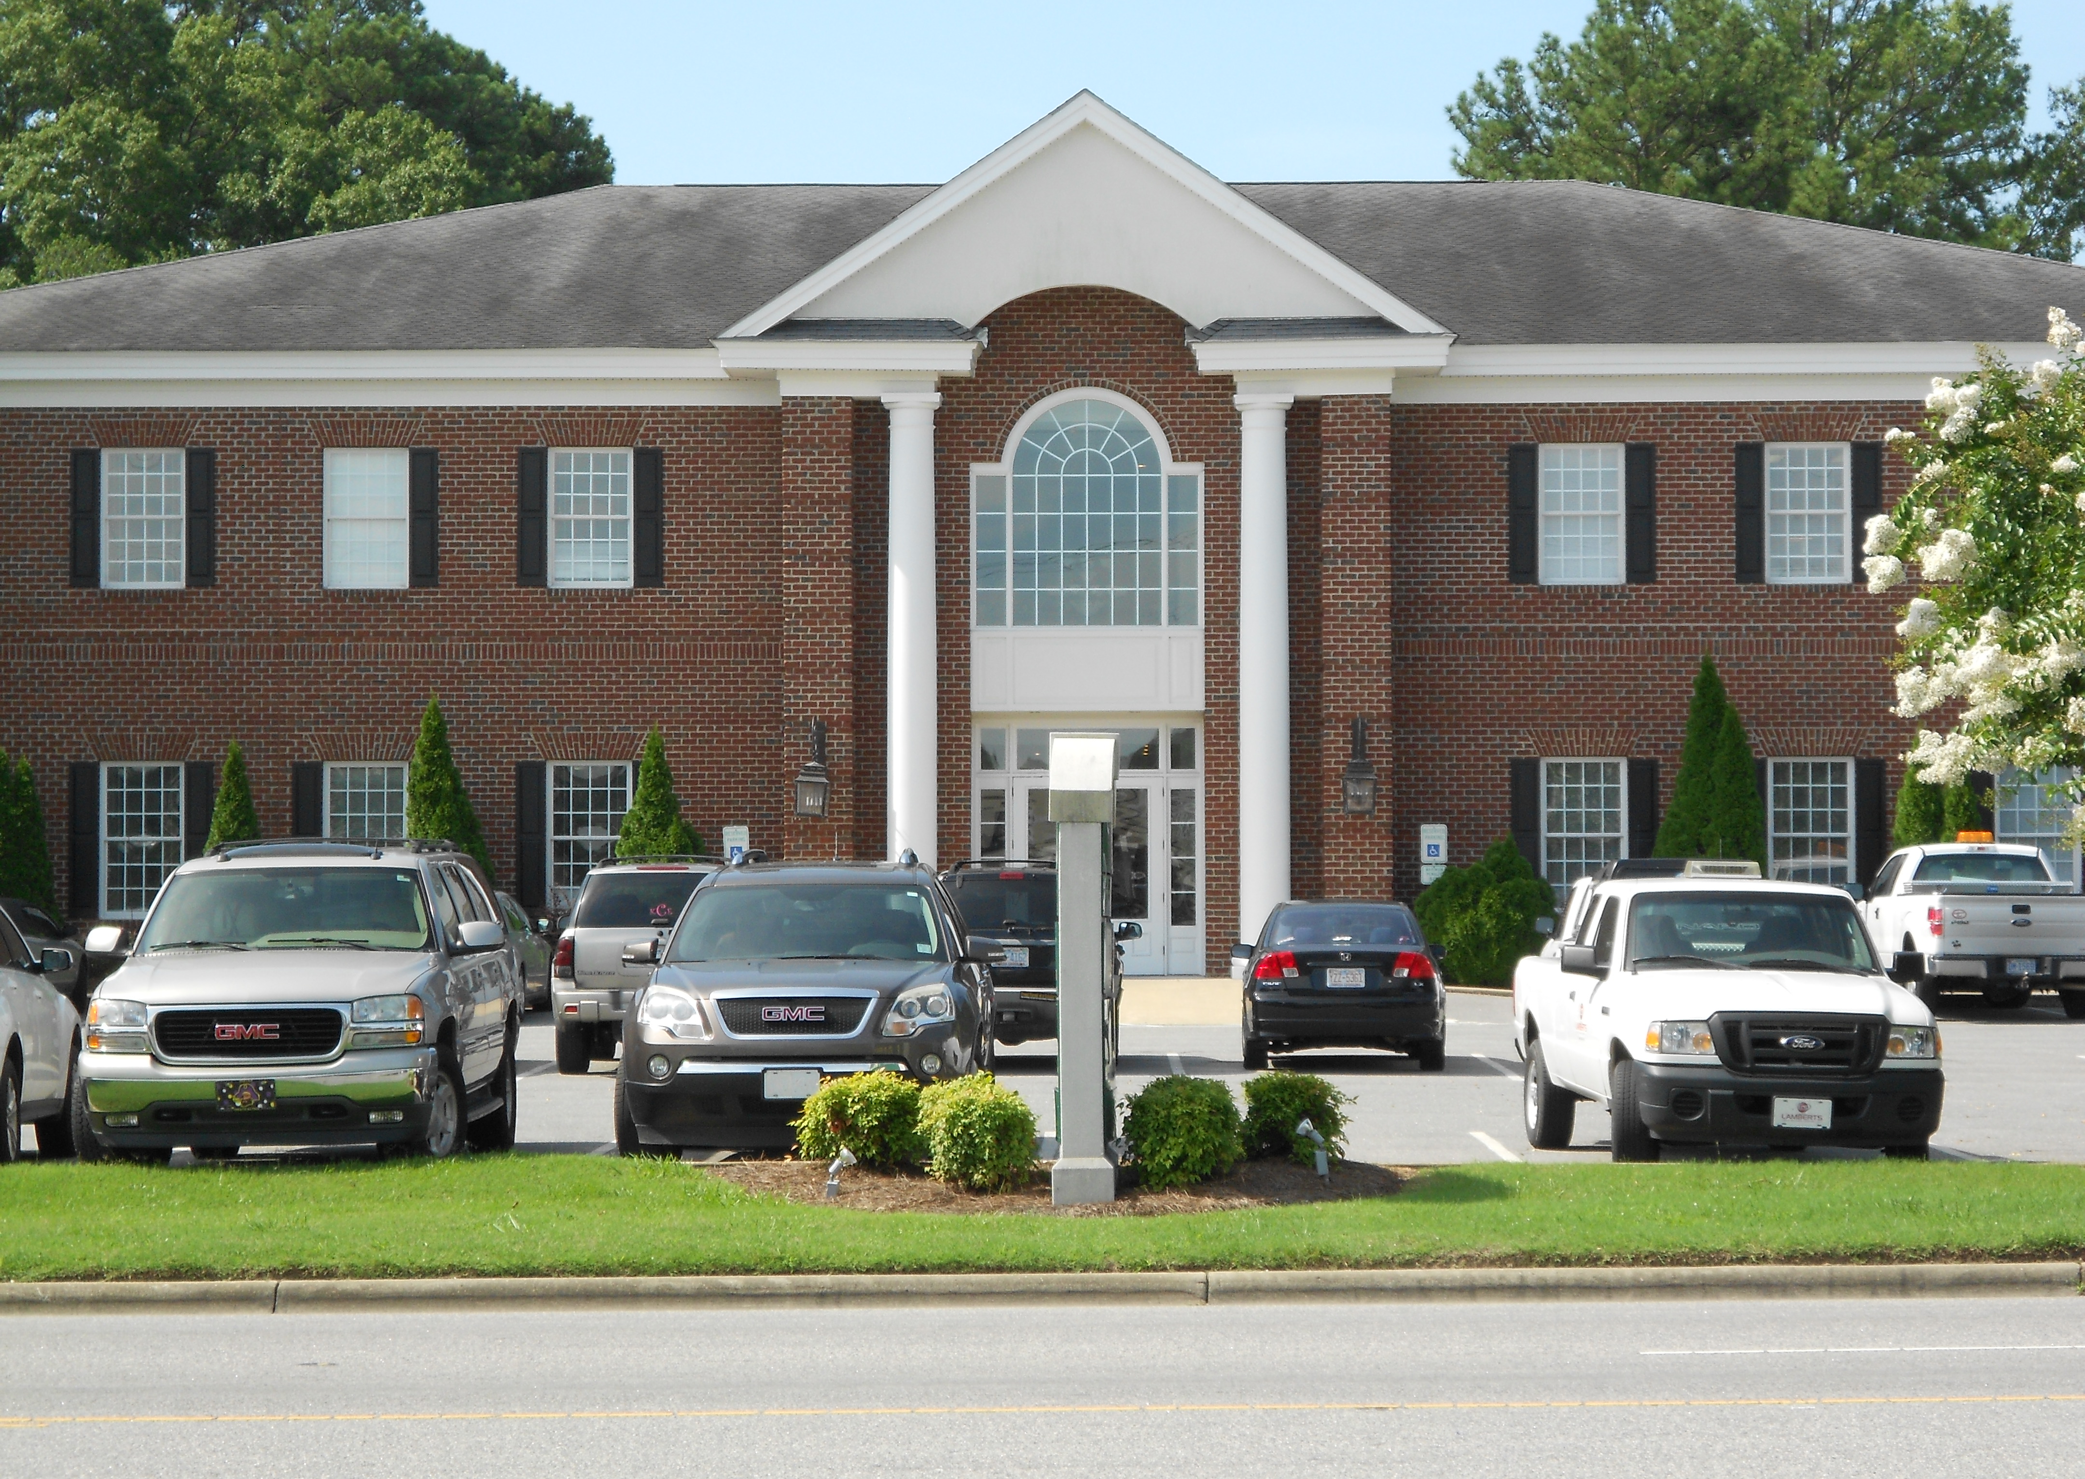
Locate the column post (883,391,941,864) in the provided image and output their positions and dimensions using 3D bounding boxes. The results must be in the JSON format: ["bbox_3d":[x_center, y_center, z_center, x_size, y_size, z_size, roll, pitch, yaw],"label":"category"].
[{"bbox_3d":[-1.545,-0.657,61.406,0.700,6.950,0.700,0,-2,2],"label":"column post"}]

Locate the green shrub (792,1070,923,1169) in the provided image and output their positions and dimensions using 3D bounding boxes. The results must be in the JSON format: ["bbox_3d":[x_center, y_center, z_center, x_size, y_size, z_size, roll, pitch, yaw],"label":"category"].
[{"bbox_3d":[-0.952,1.975,26.900,0.680,0.520,0.650,0,-2,1],"label":"green shrub"}]

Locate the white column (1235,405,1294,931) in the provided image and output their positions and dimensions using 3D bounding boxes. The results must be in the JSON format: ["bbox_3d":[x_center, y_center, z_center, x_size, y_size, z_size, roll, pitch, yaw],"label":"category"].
[{"bbox_3d":[2.608,-0.630,60.989,0.728,6.917,0.720,0,-2,1],"label":"white column"}]

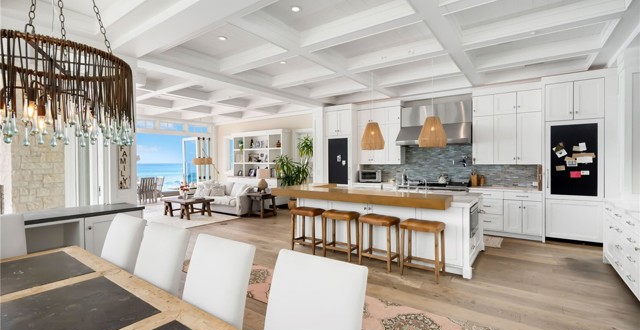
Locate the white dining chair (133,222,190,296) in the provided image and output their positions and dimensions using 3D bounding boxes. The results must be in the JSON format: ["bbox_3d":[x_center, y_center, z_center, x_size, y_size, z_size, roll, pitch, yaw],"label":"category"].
[{"bbox_3d":[-1.141,0.898,1.669,0.480,0.970,0.600,0,0,35],"label":"white dining chair"}]

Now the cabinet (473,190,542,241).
[{"bbox_3d":[3.661,0.907,5.644,1.156,0.915,0.623,0,0,36],"label":"cabinet"}]

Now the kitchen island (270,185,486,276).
[{"bbox_3d":[0.914,0.875,4.563,2.844,1.005,1.749,0,0,36],"label":"kitchen island"}]

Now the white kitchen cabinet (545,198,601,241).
[{"bbox_3d":[4.438,0.930,5.026,0.740,0.678,0.600,0,0,35],"label":"white kitchen cabinet"}]

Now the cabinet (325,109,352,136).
[{"bbox_3d":[0.633,-1.093,7.707,0.790,0.700,0.620,0,0,35],"label":"cabinet"}]

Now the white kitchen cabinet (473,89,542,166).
[{"bbox_3d":[3.743,-0.727,5.745,1.146,1.447,0.342,0,0,36],"label":"white kitchen cabinet"}]

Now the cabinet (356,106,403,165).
[{"bbox_3d":[1.550,-0.721,7.249,1.140,1.400,0.360,0,0,35],"label":"cabinet"}]

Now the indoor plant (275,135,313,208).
[{"bbox_3d":[-0.720,0.240,8.401,1.120,2.230,1.100,0,0,35],"label":"indoor plant"}]

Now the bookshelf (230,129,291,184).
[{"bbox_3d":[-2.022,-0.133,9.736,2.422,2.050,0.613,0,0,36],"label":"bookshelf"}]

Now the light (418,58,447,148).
[{"bbox_3d":[1.675,-0.927,4.219,0.400,1.342,0.400,0,0,35],"label":"light"}]

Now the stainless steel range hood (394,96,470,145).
[{"bbox_3d":[2.551,-0.927,6.359,1.500,1.000,0.650,0,0,35],"label":"stainless steel range hood"}]

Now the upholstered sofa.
[{"bbox_3d":[-2.801,0.946,8.571,2.322,0.834,0.874,0,0,36],"label":"upholstered sofa"}]

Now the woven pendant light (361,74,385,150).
[{"bbox_3d":[0.991,-0.994,5.286,0.432,1.457,0.432,0,0,0],"label":"woven pendant light"}]

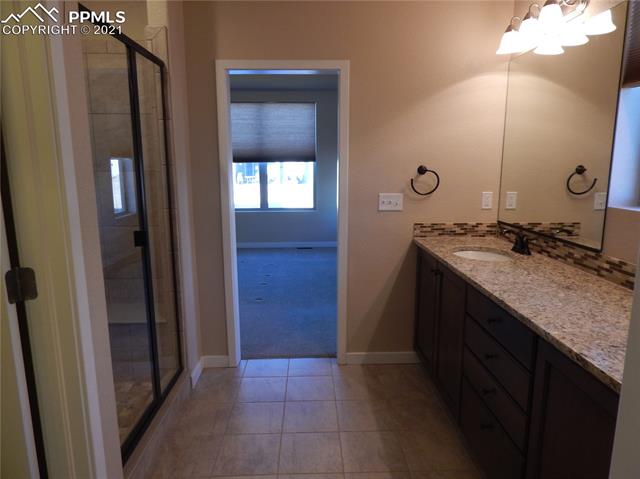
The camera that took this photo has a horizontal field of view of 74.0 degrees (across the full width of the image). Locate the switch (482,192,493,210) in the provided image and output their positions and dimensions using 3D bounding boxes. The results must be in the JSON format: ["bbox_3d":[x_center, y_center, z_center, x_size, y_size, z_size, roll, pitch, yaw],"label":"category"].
[{"bbox_3d":[1.136,-0.263,2.876,0.067,0.111,0.009,0,10,-2],"label":"switch"}]

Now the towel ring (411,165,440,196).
[{"bbox_3d":[0.696,-0.391,2.812,0.186,0.191,0.065,0,10,-2],"label":"towel ring"}]

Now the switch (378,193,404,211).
[{"bbox_3d":[0.482,-0.251,2.859,0.164,0.115,0.010,0,10,-2],"label":"switch"}]

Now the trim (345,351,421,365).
[{"bbox_3d":[0.461,0.859,3.051,0.531,0.091,0.014,0,10,-2],"label":"trim"}]

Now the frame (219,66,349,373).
[{"bbox_3d":[-0.231,-0.123,2.920,0.846,2.070,0.140,0,10,-2],"label":"frame"}]

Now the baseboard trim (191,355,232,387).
[{"bbox_3d":[-0.742,0.895,2.889,0.192,0.083,0.280,0,10,-2],"label":"baseboard trim"}]

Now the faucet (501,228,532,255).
[{"bbox_3d":[1.121,0.007,2.445,0.150,0.135,0.150,0,10,-2],"label":"faucet"}]

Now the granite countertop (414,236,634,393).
[{"bbox_3d":[0.967,0.197,1.839,0.587,0.030,2.200,0,10,-2],"label":"granite countertop"}]

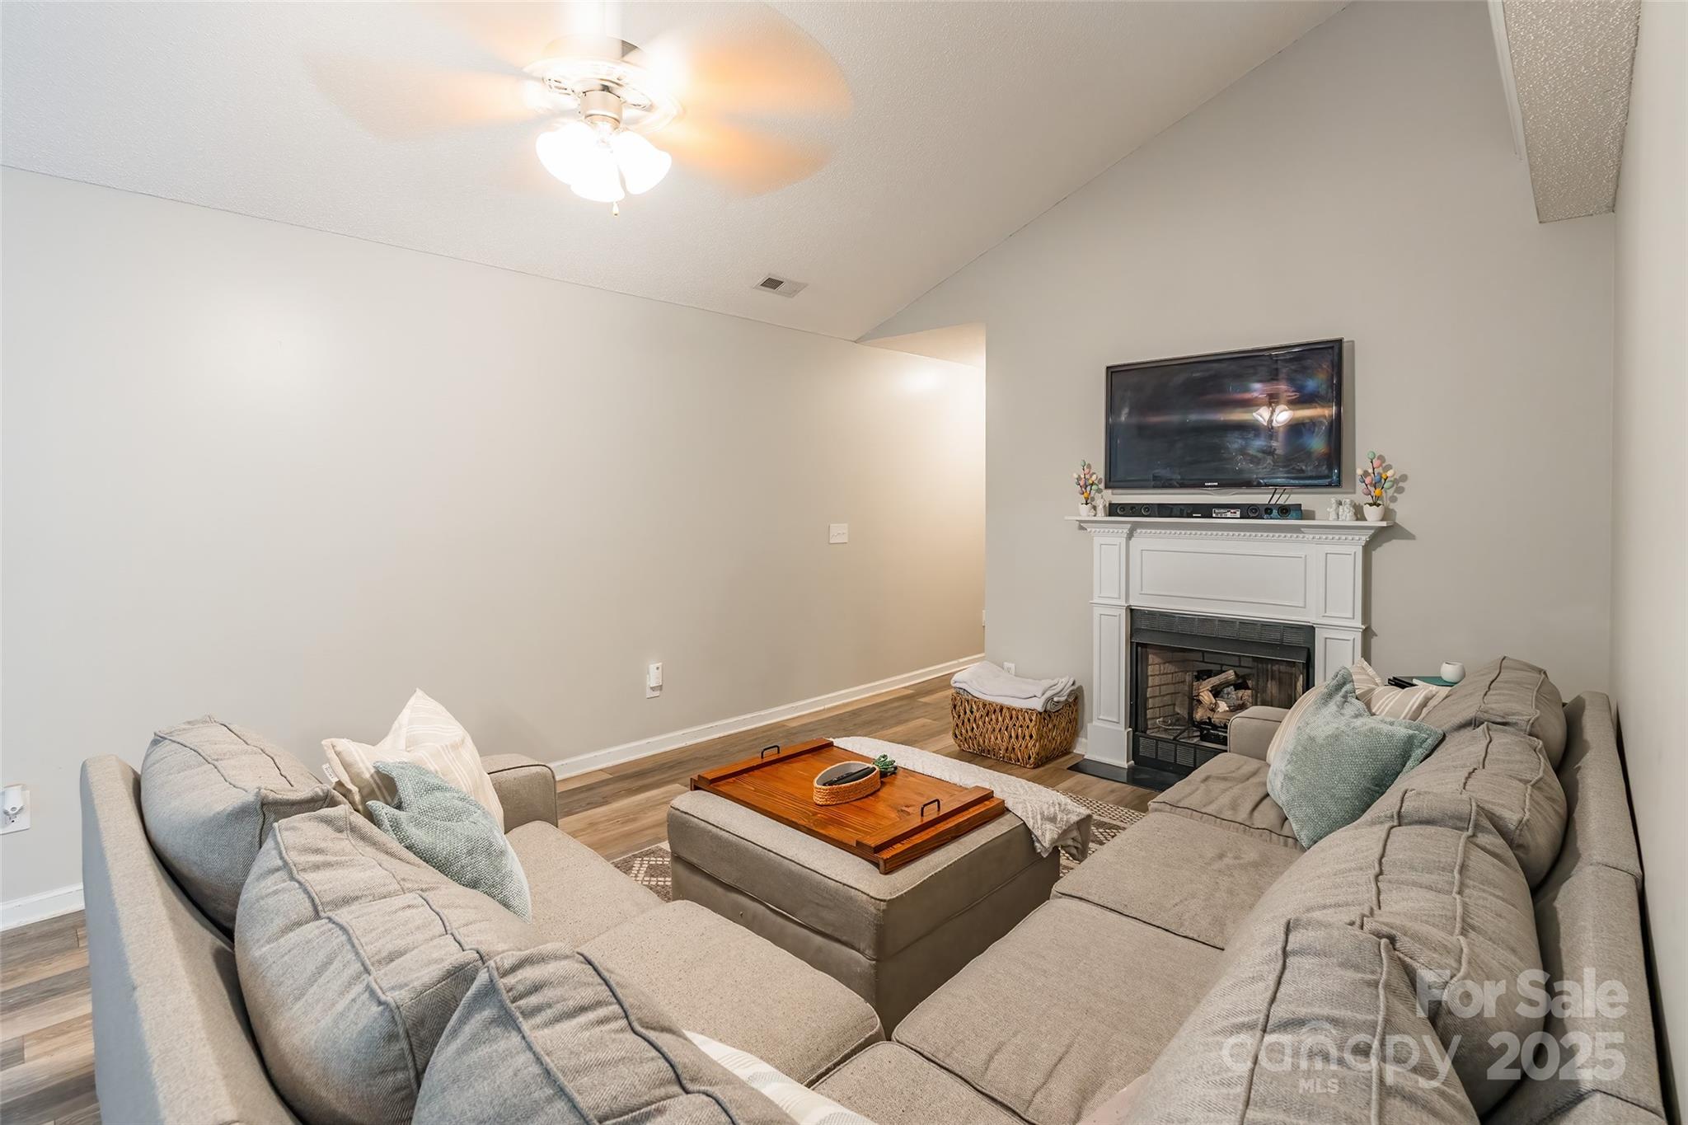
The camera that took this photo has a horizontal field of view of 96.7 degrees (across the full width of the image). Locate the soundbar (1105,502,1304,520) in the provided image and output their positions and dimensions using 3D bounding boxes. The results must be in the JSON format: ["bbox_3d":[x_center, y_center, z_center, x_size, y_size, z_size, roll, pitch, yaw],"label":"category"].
[{"bbox_3d":[1.749,-0.252,3.706,0.065,0.068,0.905,-5,6,-45],"label":"soundbar"}]

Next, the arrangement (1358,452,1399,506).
[{"bbox_3d":[2.250,-0.352,3.166,0.130,0.237,0.135,-5,6,-45],"label":"arrangement"}]

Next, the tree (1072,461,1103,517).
[{"bbox_3d":[1.325,-0.400,4.101,0.135,0.300,0.135,-5,6,-45],"label":"tree"}]

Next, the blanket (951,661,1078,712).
[{"bbox_3d":[0.972,0.728,4.338,0.410,0.155,0.570,-5,6,-45],"label":"blanket"}]

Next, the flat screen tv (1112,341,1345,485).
[{"bbox_3d":[1.793,-0.679,3.635,0.075,0.635,1.060,-5,6,-45],"label":"flat screen tv"}]

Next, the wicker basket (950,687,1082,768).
[{"bbox_3d":[0.980,0.924,4.349,0.430,0.310,0.590,-5,6,-45],"label":"wicker basket"}]

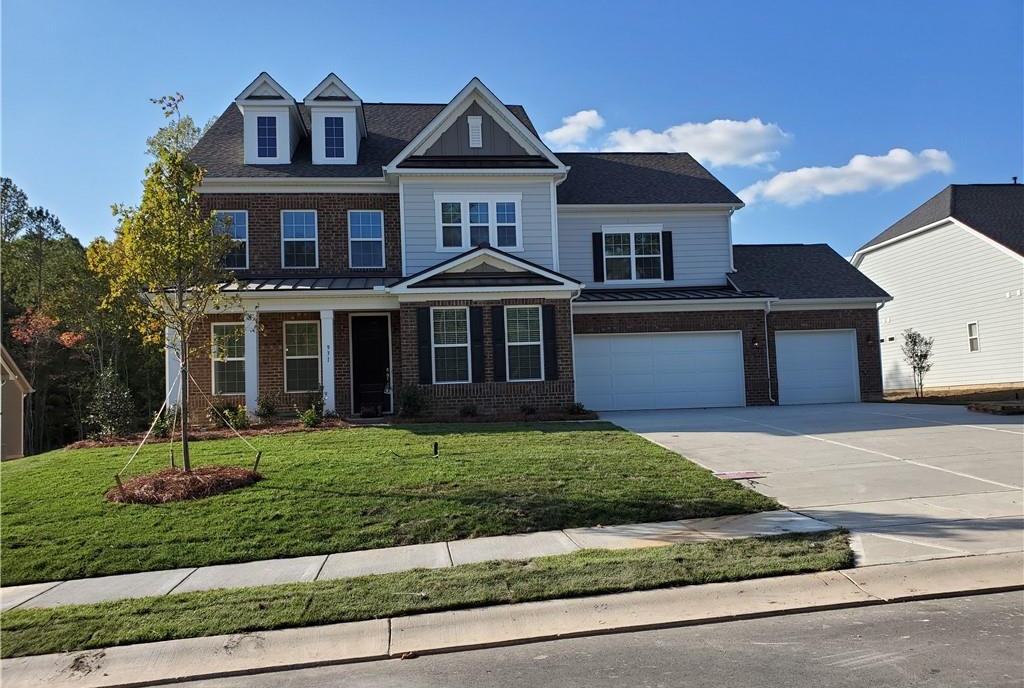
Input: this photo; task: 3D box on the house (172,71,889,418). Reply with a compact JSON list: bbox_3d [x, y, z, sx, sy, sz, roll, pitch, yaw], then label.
[{"bbox_3d":[0.574,-3.183,26.145,19.950,10.850,15.300,-2,-3,-7],"label":"house"}]

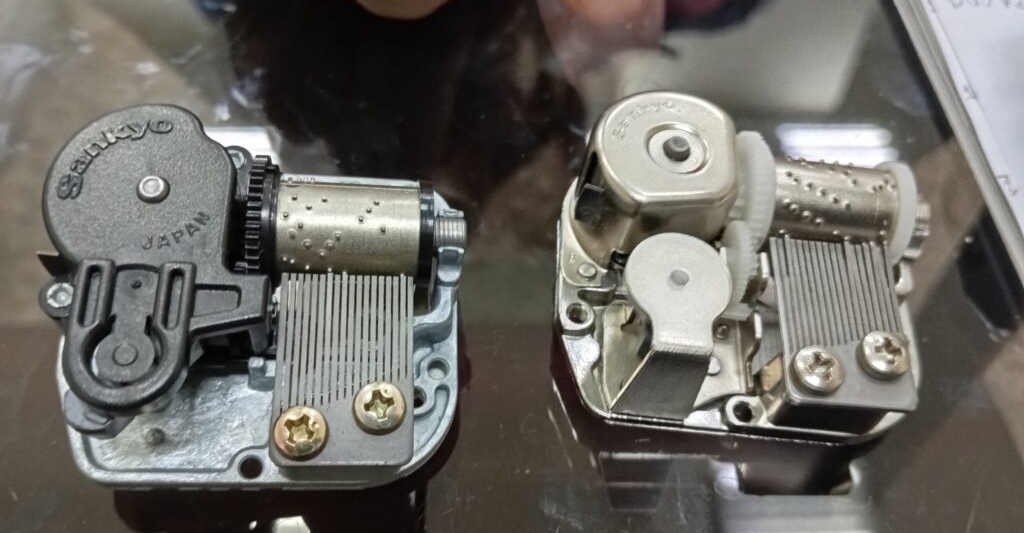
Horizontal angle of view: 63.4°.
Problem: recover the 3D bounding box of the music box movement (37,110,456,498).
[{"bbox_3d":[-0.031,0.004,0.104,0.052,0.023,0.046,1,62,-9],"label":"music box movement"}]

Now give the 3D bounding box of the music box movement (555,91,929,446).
[{"bbox_3d":[0.032,-0.001,0.110,0.051,0.023,0.045,4,59,-3],"label":"music box movement"}]

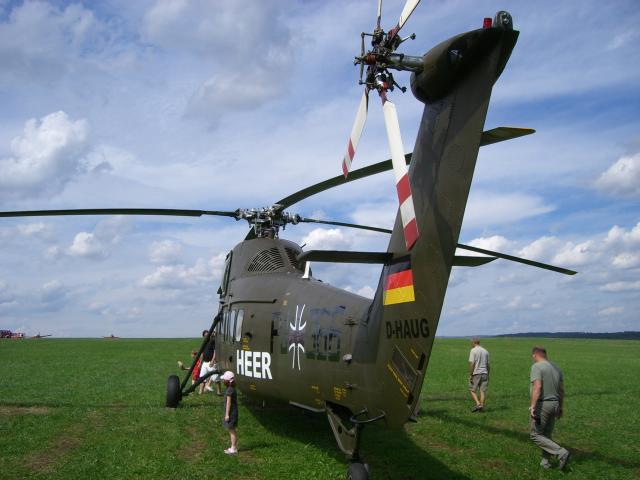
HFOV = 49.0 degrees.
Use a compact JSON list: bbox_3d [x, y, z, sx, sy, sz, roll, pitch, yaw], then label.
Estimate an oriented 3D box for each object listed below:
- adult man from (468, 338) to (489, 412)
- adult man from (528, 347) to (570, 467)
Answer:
[{"bbox_3d":[3.800,3.219,16.765,0.500,1.750,0.420,2,-8,-15],"label":"adult man"},{"bbox_3d":[3.250,2.345,9.921,0.520,1.700,0.600,4,-9,-25],"label":"adult man"}]

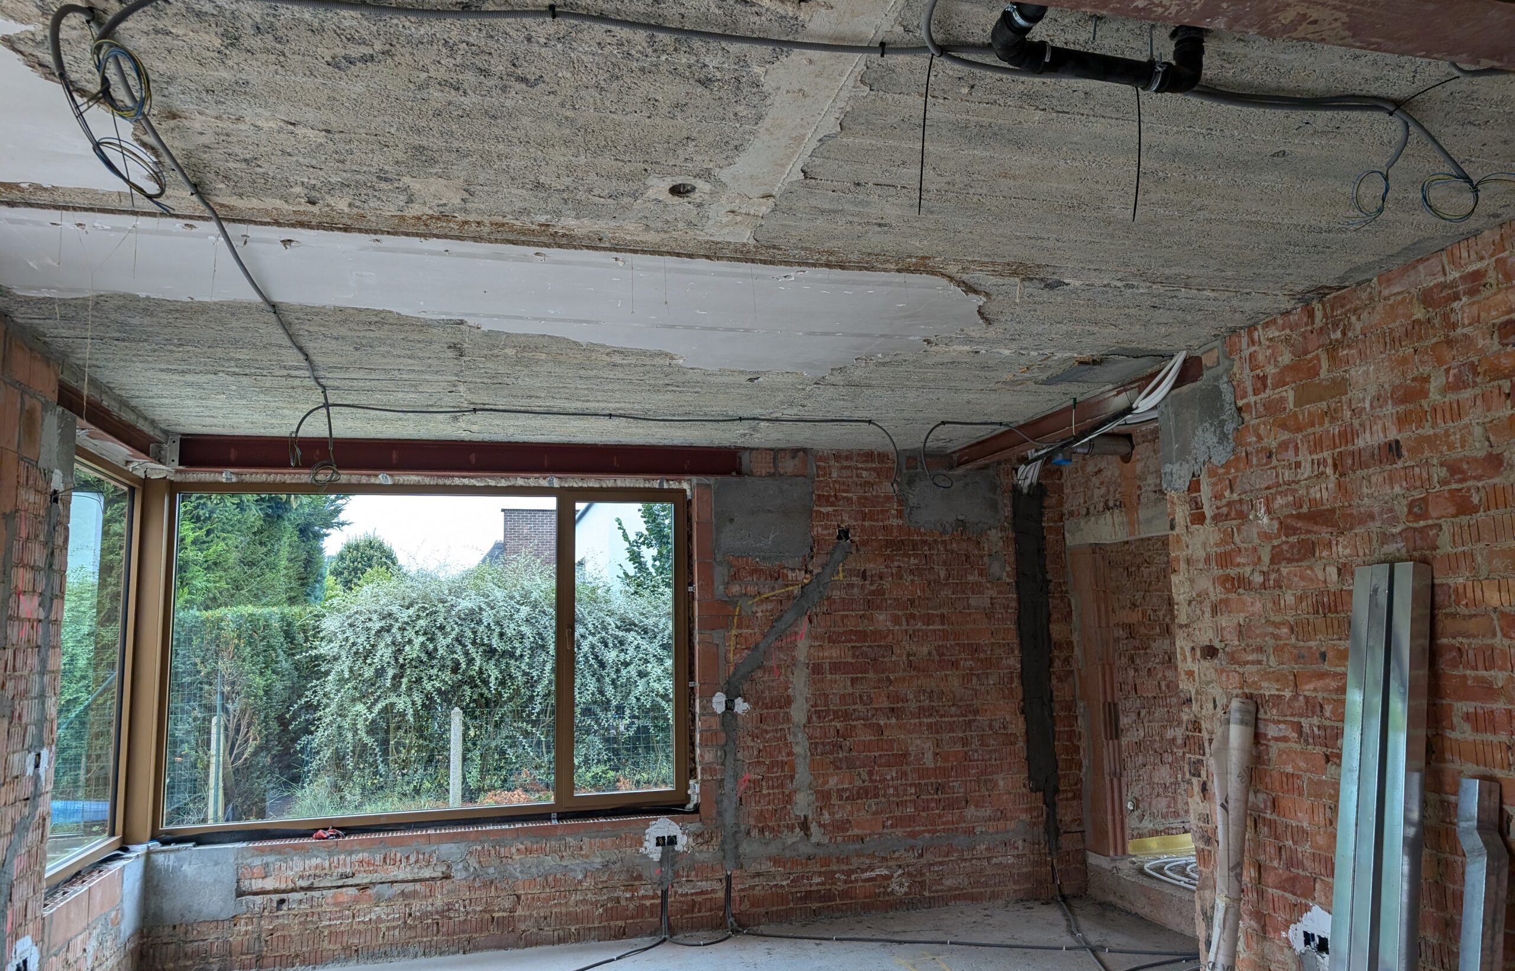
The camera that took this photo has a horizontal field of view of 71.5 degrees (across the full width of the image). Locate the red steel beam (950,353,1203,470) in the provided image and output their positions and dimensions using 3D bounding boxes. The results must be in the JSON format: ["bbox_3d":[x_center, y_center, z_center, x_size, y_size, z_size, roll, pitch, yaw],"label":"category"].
[{"bbox_3d":[1.452,-0.293,4.957,0.120,0.100,2.120,1,-8,-16],"label":"red steel beam"}]

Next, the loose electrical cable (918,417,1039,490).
[{"bbox_3d":[1.081,-0.142,5.110,0.642,0.324,0.130,1,-8,-14],"label":"loose electrical cable"}]

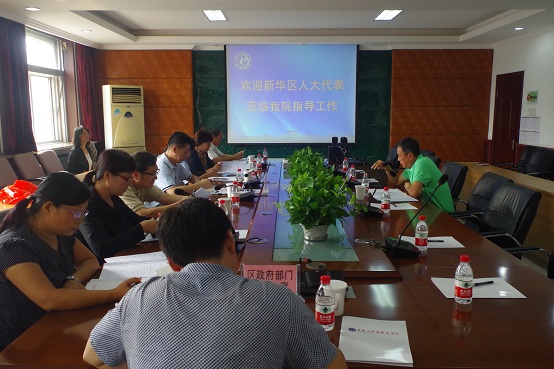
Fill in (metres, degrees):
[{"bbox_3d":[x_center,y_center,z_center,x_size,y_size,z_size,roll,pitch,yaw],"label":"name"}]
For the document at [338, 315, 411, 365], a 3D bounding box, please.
[{"bbox_3d":[0.296,0.469,1.459,0.210,0.010,0.290,2,9,11],"label":"document"}]

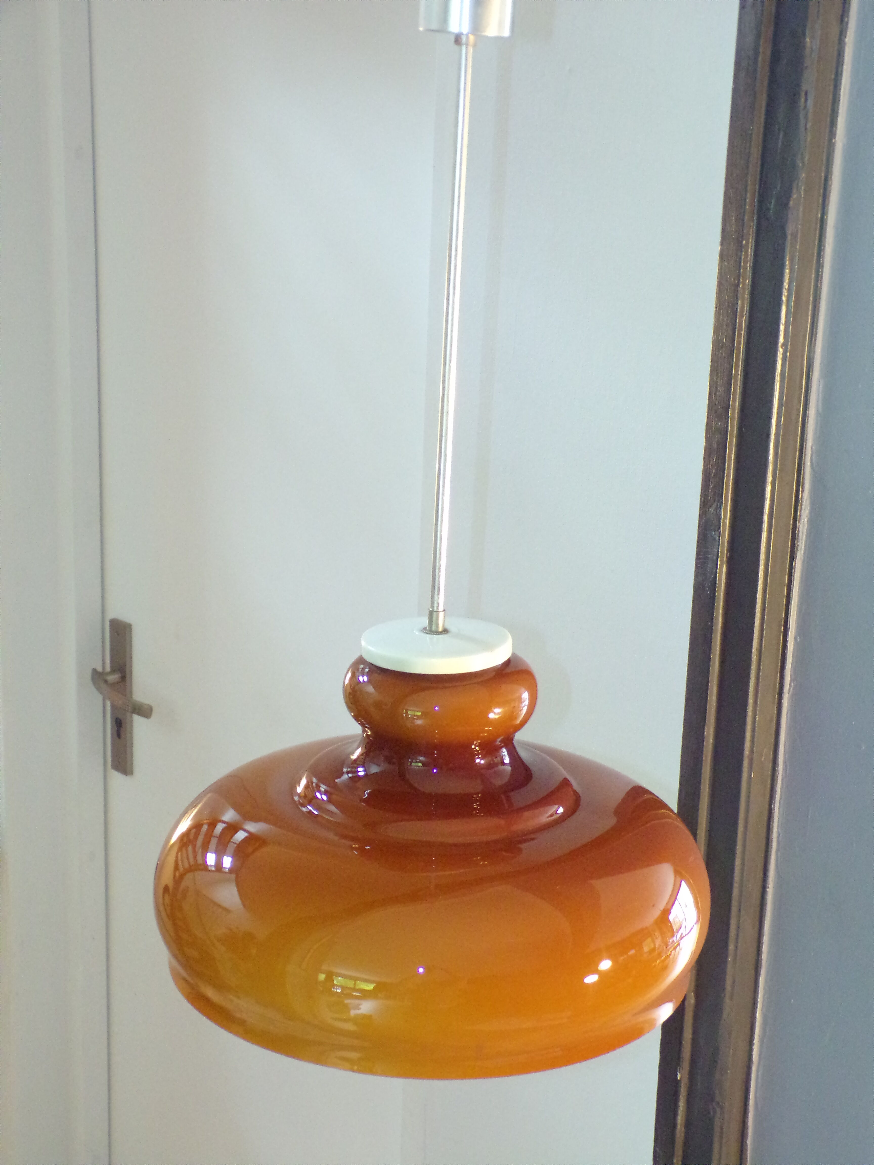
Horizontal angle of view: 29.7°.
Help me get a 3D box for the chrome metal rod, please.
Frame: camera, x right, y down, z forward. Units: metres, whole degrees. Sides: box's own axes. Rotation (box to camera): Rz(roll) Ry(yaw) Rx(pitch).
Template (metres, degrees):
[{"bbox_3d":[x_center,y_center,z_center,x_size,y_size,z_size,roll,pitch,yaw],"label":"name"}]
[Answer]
[{"bbox_3d":[0.009,-0.155,1.083,0.011,0.391,0.011,3,14,0],"label":"chrome metal rod"}]

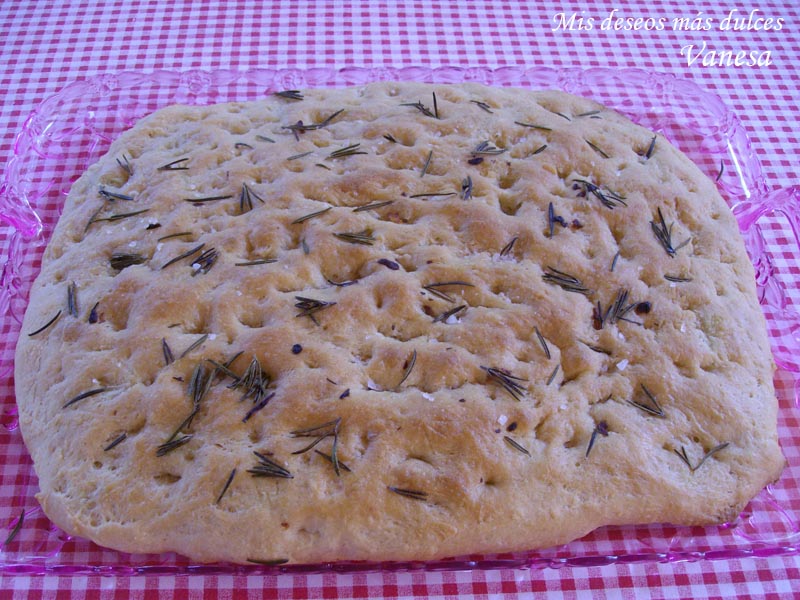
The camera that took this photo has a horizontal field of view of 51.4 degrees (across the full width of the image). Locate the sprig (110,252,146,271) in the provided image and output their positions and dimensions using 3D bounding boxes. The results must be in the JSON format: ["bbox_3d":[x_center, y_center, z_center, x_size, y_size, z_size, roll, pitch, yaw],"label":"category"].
[{"bbox_3d":[-0.139,-0.018,0.420,0.019,0.004,0.011,9,53,5],"label":"sprig"}]

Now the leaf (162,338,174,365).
[{"bbox_3d":[-0.120,0.026,0.430,0.004,0.003,0.017,-18,56,-13],"label":"leaf"}]

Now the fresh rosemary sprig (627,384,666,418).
[{"bbox_3d":[0.100,0.040,0.335,0.016,0.004,0.011,22,56,14],"label":"fresh rosemary sprig"}]

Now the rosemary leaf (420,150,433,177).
[{"bbox_3d":[0.017,-0.084,0.515,0.003,0.003,0.025,13,54,9],"label":"rosemary leaf"}]

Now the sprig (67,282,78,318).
[{"bbox_3d":[-0.178,0.001,0.452,0.006,0.003,0.025,-11,55,-9],"label":"sprig"}]

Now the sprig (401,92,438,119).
[{"bbox_3d":[0.013,-0.128,0.545,0.025,0.006,0.026,2,54,0],"label":"sprig"}]

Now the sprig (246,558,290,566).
[{"bbox_3d":[-0.060,0.120,0.382,0.021,0.004,0.004,0,53,-1],"label":"sprig"}]

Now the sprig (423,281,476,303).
[{"bbox_3d":[0.026,-0.004,0.451,0.027,0.005,0.013,8,53,5],"label":"sprig"}]

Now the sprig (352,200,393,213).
[{"bbox_3d":[-0.016,-0.055,0.491,0.025,0.003,0.004,-15,55,-12],"label":"sprig"}]

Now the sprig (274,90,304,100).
[{"bbox_3d":[-0.073,-0.136,0.553,0.019,0.004,0.008,2,54,1],"label":"sprig"}]

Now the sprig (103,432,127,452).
[{"bbox_3d":[-0.114,0.057,0.334,0.002,0.003,0.012,38,62,24],"label":"sprig"}]

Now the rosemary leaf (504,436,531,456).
[{"bbox_3d":[0.057,0.071,0.400,0.015,0.002,0.002,36,61,23],"label":"rosemary leaf"}]

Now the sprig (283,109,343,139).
[{"bbox_3d":[-0.047,-0.097,0.446,0.014,0.006,0.035,37,61,23],"label":"sprig"}]

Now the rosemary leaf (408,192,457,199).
[{"bbox_3d":[0.018,-0.056,0.443,0.026,0.003,0.003,-5,53,-5],"label":"rosemary leaf"}]

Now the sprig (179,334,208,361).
[{"bbox_3d":[-0.107,0.025,0.432,0.002,0.002,0.019,34,60,22],"label":"sprig"}]

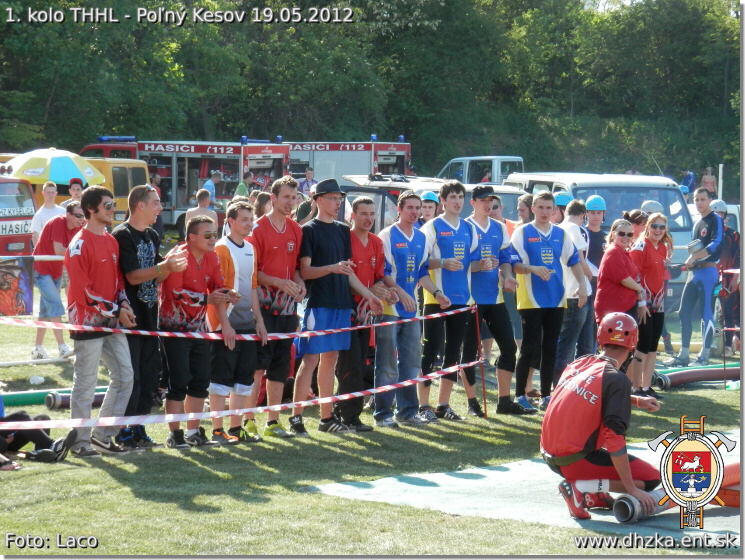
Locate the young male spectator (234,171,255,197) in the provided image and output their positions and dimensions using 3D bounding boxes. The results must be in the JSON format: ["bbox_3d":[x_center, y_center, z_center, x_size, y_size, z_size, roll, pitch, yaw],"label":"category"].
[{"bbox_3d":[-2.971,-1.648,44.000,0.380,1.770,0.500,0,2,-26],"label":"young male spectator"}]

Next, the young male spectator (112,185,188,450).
[{"bbox_3d":[-1.561,0.265,13.146,0.500,1.790,0.540,2,4,37],"label":"young male spectator"}]

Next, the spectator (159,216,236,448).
[{"bbox_3d":[-1.200,0.357,13.000,0.500,1.580,0.460,-1,3,-43],"label":"spectator"}]

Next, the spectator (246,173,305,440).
[{"bbox_3d":[-0.688,0.189,13.930,0.500,1.893,0.420,-2,5,-36],"label":"spectator"}]

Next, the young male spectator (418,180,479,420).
[{"bbox_3d":[0.597,0.155,14.900,0.540,1.830,0.420,-1,3,-27],"label":"young male spectator"}]

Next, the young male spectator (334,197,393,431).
[{"bbox_3d":[-0.049,0.246,14.355,0.480,1.741,0.430,-2,5,-40],"label":"young male spectator"}]

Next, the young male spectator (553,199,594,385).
[{"bbox_3d":[1.847,0.115,17.500,0.520,1.770,0.380,2,2,30],"label":"young male spectator"}]

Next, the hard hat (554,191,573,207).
[{"bbox_3d":[1.905,-0.817,19.000,0.260,0.155,0.210,-1,2,-28],"label":"hard hat"}]

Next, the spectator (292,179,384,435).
[{"bbox_3d":[-0.271,0.188,14.121,0.550,1.881,0.560,5,5,45],"label":"spectator"}]

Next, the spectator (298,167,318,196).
[{"bbox_3d":[-1.216,-1.248,36.046,0.520,1.780,0.360,0,3,-3],"label":"spectator"}]

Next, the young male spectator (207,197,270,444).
[{"bbox_3d":[-0.959,0.299,13.571,0.480,1.715,0.380,-3,5,-44],"label":"young male spectator"}]

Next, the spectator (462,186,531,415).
[{"bbox_3d":[0.986,0.155,15.195,0.560,1.800,0.470,-1,3,-19],"label":"spectator"}]

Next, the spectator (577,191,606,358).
[{"bbox_3d":[2.105,0.043,18.345,0.500,1.740,0.360,0,3,-3],"label":"spectator"}]

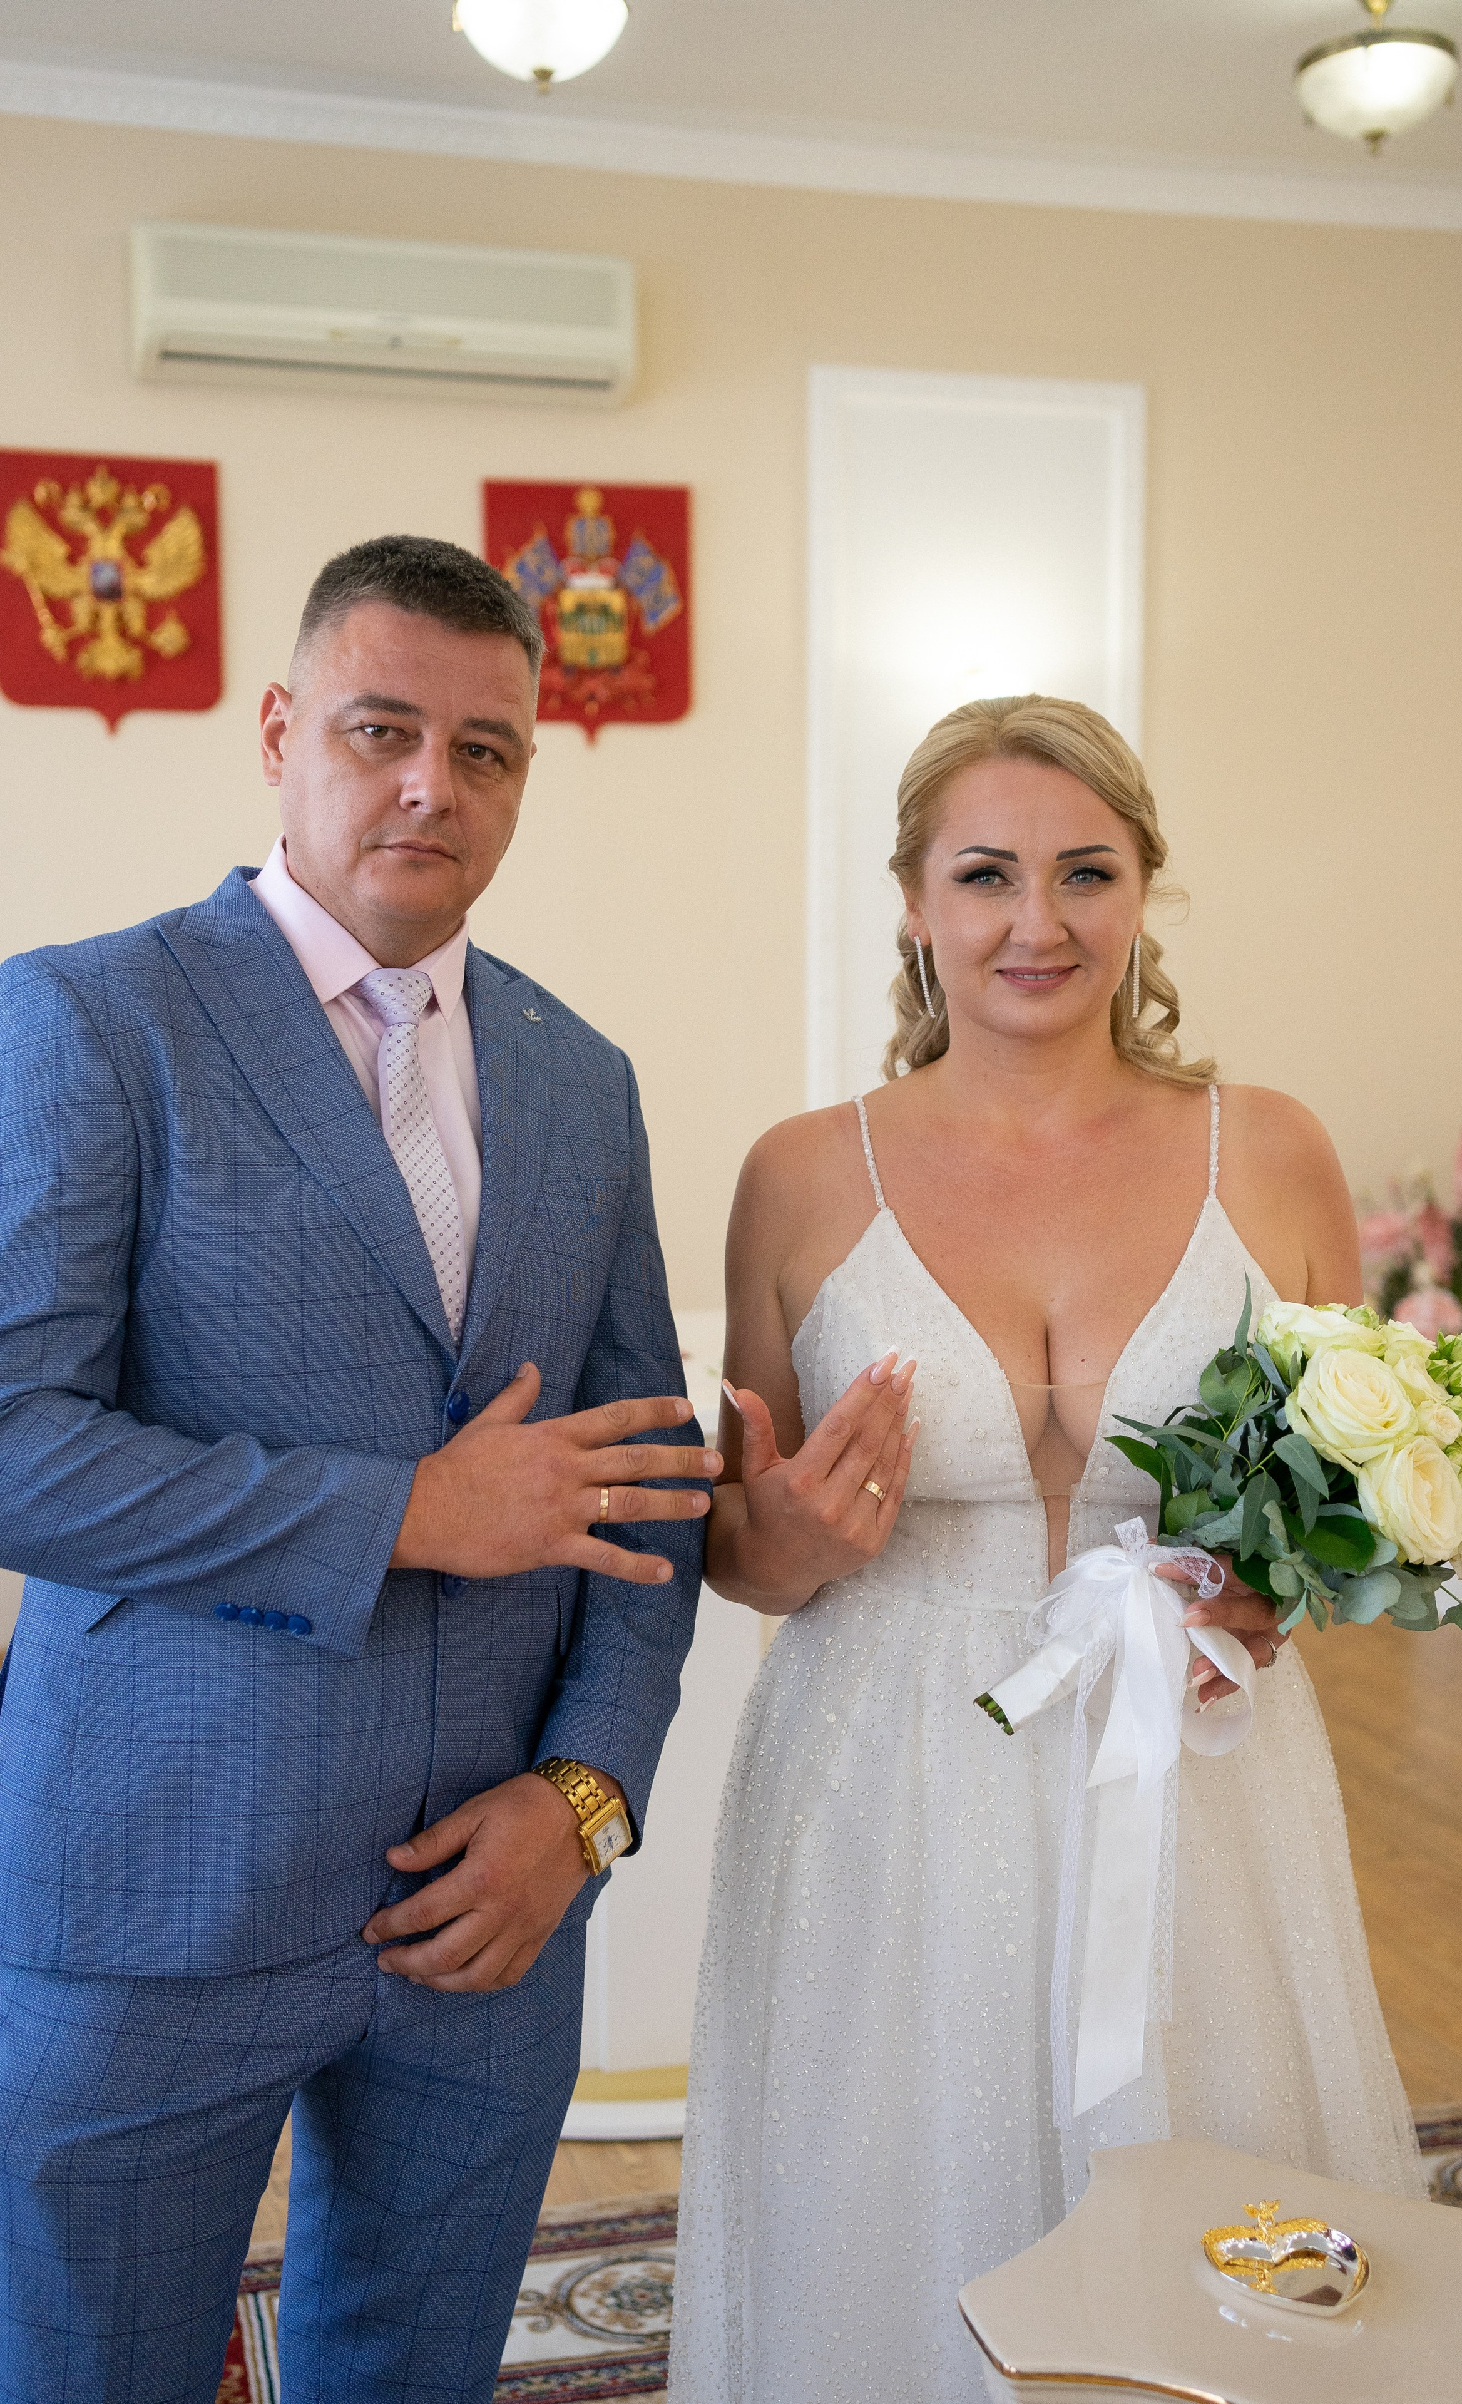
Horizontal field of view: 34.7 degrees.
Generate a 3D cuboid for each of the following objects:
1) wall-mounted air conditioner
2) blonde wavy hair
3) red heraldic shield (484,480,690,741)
[{"bbox_3d":[-0.710,-1.819,4.804,1.004,0.270,0.200,-2,7,-15],"label":"wall-mounted air conditioner"},{"bbox_3d":[0.219,-0.210,1.600,0.225,0.260,0.240,1,7,7],"label":"blonde wavy hair"},{"bbox_3d":[-0.306,-1.271,5.060,0.450,0.538,0.040,-2,7,-15],"label":"red heraldic shield"}]

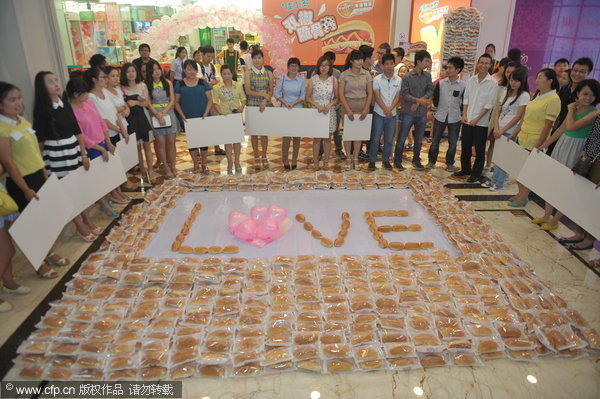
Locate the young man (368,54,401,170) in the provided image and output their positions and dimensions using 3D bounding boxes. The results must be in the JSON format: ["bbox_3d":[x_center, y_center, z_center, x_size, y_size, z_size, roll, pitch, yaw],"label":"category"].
[{"bbox_3d":[1.294,-1.306,6.056,0.450,1.710,0.310,2,23,4],"label":"young man"}]

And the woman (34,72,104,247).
[{"bbox_3d":[-2.319,-0.441,4.036,0.340,1.660,0.440,21,30,39],"label":"woman"}]

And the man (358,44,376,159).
[{"bbox_3d":[1.152,-1.550,6.535,0.460,1.780,0.320,-17,29,-35],"label":"man"}]

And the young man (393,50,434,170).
[{"bbox_3d":[1.785,-1.329,6.058,0.490,1.760,0.340,-4,24,-11],"label":"young man"}]

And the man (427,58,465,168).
[{"bbox_3d":[2.146,-1.225,5.871,0.480,1.670,0.360,9,25,20],"label":"man"}]

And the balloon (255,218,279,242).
[{"bbox_3d":[-0.345,0.319,4.178,0.250,0.180,0.220,-6,24,-14],"label":"balloon"}]

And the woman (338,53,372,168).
[{"bbox_3d":[0.853,-1.305,6.046,0.450,1.710,0.310,2,23,3],"label":"woman"}]

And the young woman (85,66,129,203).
[{"bbox_3d":[-2.341,-0.761,4.874,0.360,1.639,0.470,12,26,27],"label":"young woman"}]

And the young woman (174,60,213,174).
[{"bbox_3d":[-1.544,-1.157,5.759,0.520,1.610,0.340,-4,23,-10],"label":"young woman"}]

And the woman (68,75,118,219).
[{"bbox_3d":[-2.254,-0.566,4.434,0.400,1.560,0.480,13,26,27],"label":"woman"}]

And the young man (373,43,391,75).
[{"bbox_3d":[1.436,-1.834,7.092,0.500,1.750,0.320,21,31,41],"label":"young man"}]

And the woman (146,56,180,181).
[{"bbox_3d":[-1.967,-1.102,5.682,0.440,1.629,0.320,-10,25,-20],"label":"woman"}]

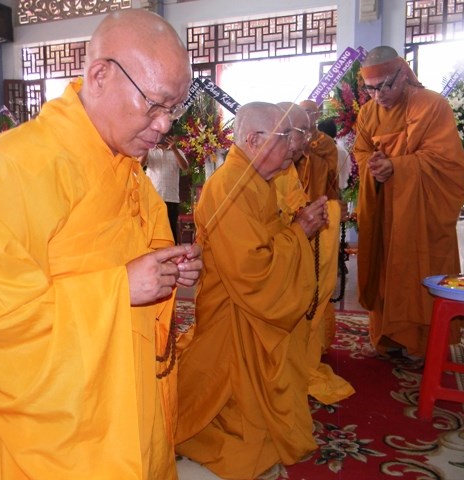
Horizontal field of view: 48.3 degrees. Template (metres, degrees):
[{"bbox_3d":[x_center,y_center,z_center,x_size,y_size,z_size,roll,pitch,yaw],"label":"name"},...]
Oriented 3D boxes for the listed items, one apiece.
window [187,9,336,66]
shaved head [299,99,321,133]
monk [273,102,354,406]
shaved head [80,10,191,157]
[{"bbox_3d":[0.453,-2.914,7.450,2.280,0.620,0.080,2,7,20],"label":"window"},{"bbox_3d":[0.368,-0.618,2.700,0.200,0.230,0.165,18,15,32],"label":"shaved head"},{"bbox_3d":[0.201,0.061,2.119,0.720,1.200,0.580,1,6,18],"label":"monk"},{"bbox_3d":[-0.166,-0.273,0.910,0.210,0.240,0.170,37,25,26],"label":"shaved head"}]

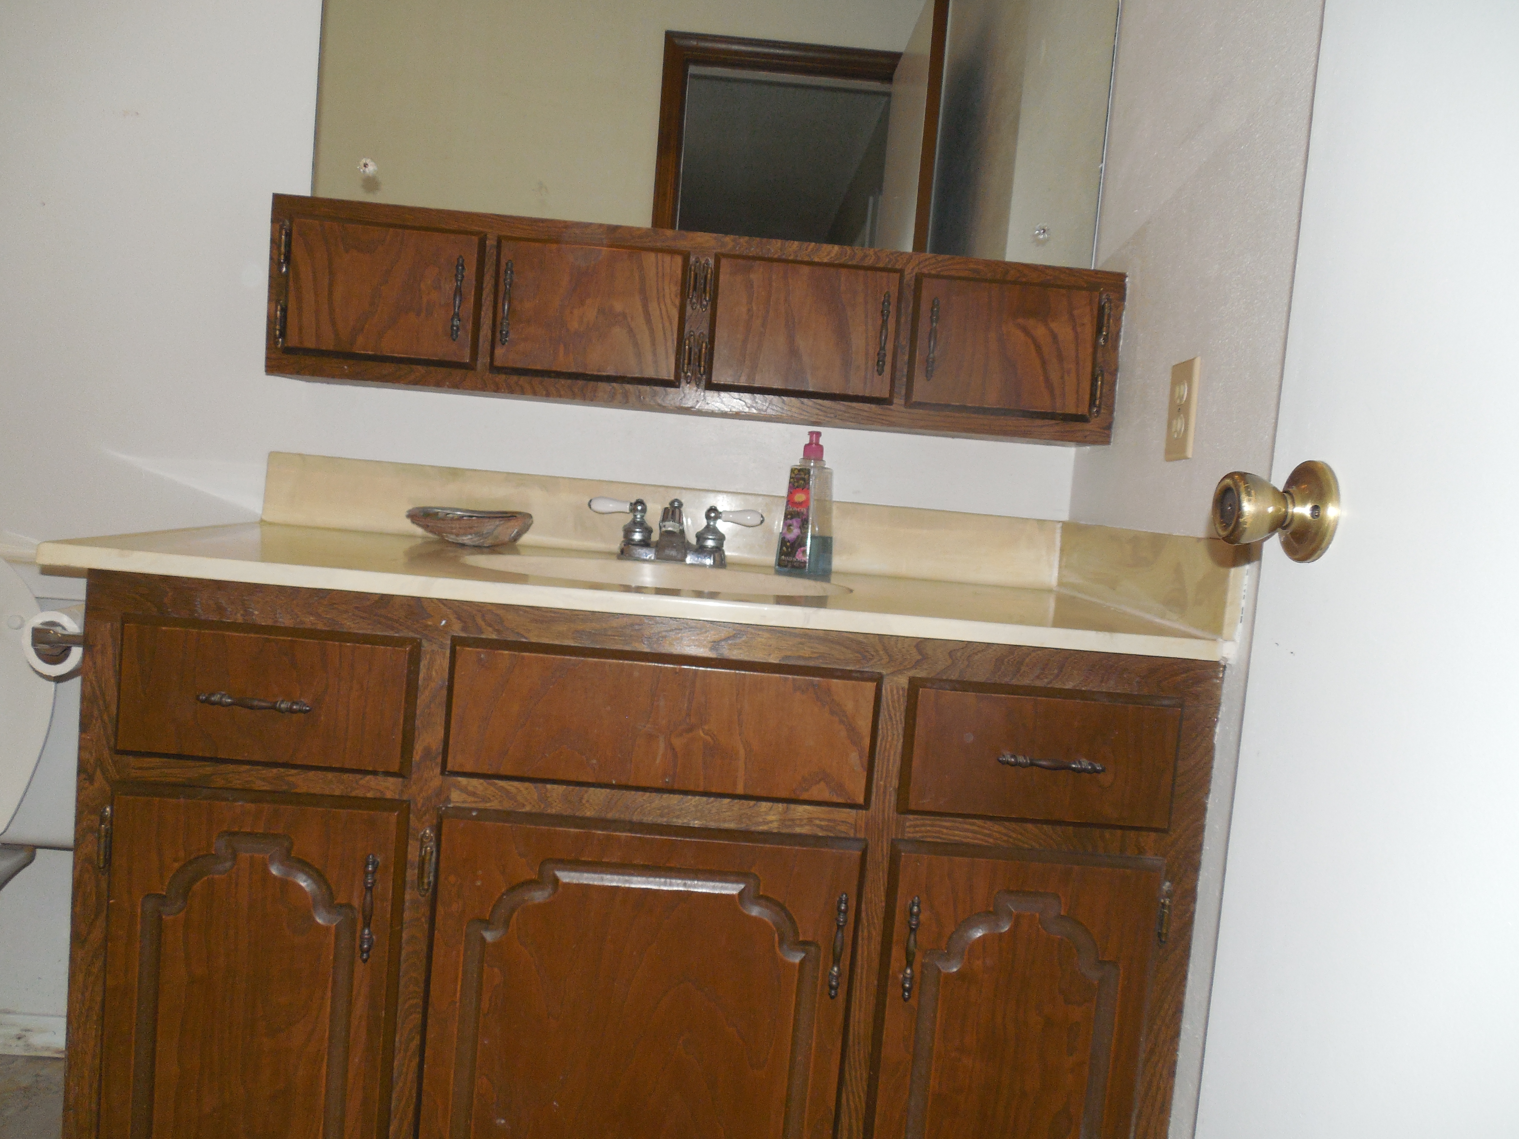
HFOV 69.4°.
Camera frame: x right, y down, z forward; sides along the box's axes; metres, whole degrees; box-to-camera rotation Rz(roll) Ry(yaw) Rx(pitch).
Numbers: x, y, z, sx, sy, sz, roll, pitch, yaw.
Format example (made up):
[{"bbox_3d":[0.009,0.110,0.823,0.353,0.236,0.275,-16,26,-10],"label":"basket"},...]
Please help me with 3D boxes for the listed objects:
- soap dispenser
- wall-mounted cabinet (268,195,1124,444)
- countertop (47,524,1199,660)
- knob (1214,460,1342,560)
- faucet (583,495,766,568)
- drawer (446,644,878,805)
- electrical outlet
[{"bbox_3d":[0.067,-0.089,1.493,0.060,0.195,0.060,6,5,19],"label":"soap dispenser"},{"bbox_3d":[-0.080,-0.339,1.553,1.150,0.234,0.160,5,4,-3],"label":"wall-mounted cabinet"},{"bbox_3d":[-0.123,0.014,1.379,1.194,0.024,0.560,5,4,-3],"label":"countertop"},{"bbox_3d":[0.342,-0.042,0.737,0.058,0.068,0.068,5,4,-3],"label":"knob"},{"bbox_3d":[-0.116,-0.049,1.488,0.245,0.086,0.148,5,4,-3],"label":"faucet"},{"bbox_3d":[-0.099,0.160,1.125,0.441,0.145,0.020,5,4,-3],"label":"drawer"},{"bbox_3d":[0.494,-0.186,1.286,0.007,0.115,0.072,5,4,-3],"label":"electrical outlet"}]

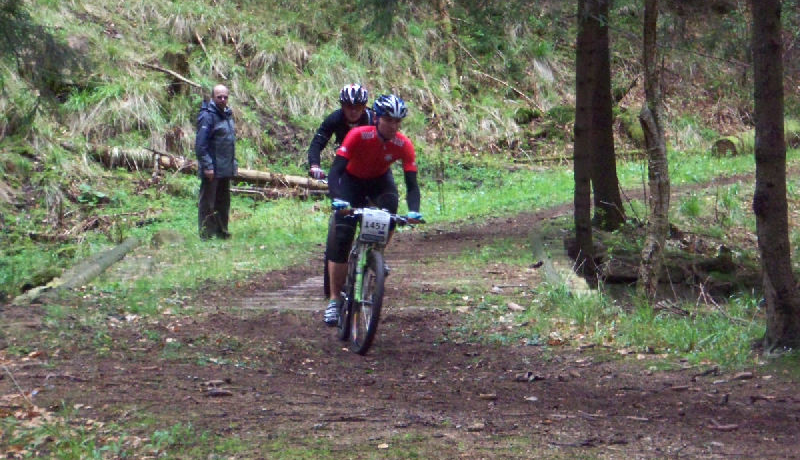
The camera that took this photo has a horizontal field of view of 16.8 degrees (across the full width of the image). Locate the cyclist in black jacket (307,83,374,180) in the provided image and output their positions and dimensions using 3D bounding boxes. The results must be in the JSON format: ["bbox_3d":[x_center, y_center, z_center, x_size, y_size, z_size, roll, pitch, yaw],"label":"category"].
[{"bbox_3d":[-0.390,-0.345,21.300,0.660,1.600,0.880,0,3,-3],"label":"cyclist in black jacket"}]

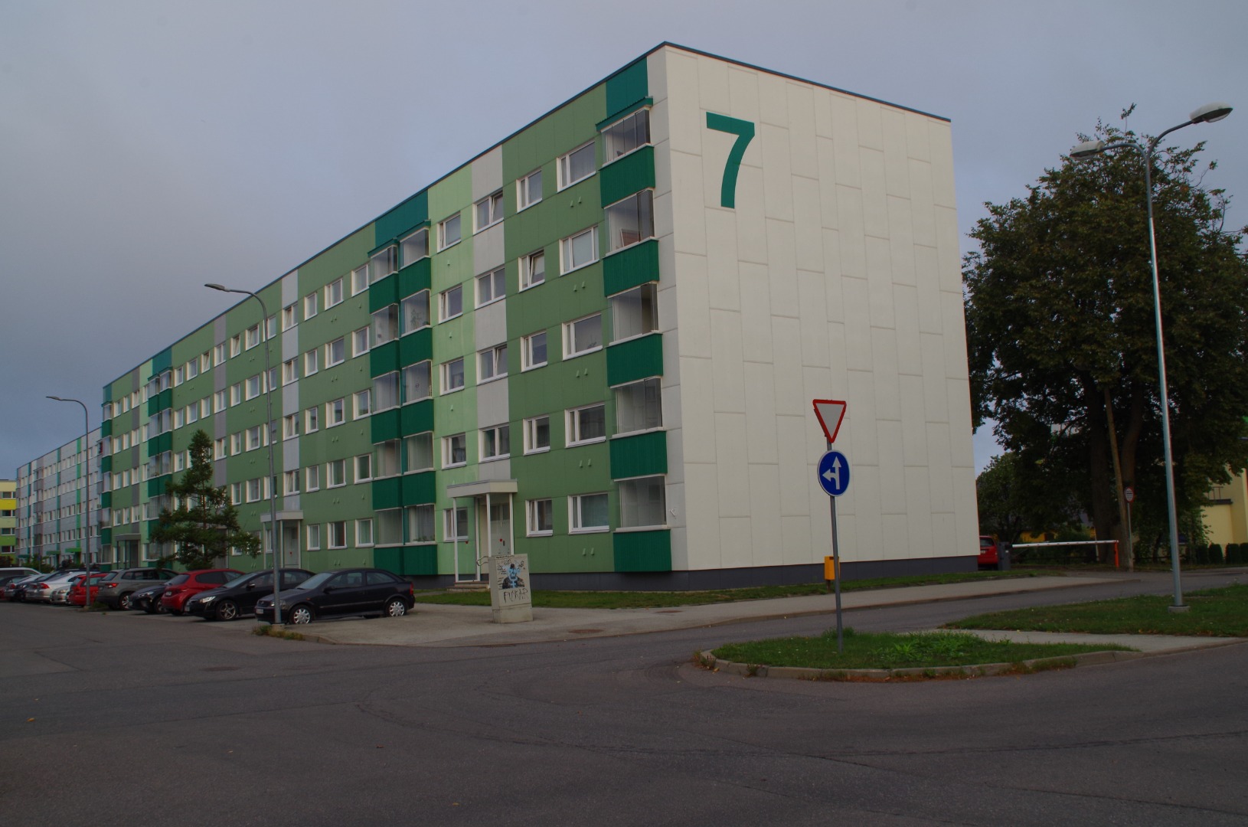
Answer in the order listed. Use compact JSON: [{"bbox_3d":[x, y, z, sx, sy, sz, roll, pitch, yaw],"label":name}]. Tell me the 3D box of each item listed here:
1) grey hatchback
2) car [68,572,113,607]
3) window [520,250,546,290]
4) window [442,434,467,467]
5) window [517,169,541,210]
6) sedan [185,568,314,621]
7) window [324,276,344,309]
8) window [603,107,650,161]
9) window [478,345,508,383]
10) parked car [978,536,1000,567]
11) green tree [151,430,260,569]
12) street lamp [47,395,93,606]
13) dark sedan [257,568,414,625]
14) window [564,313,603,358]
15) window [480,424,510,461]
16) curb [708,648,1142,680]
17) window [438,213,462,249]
[{"bbox_3d":[-18.850,7.050,50.100,4.380,1.600,1.840,3,-8,-37],"label":"grey hatchback"},{"bbox_3d":[-22.229,7.708,55.081,4.200,1.470,1.740,3,-8,-37],"label":"car"},{"bbox_3d":[-3.048,-4.810,41.649,0.150,1.130,1.600,2,-8,-34],"label":"window"},{"bbox_3d":[-6.301,1.418,46.709,0.170,1.232,1.999,2,-8,-34],"label":"window"},{"bbox_3d":[-3.056,-7.401,41.429,0.160,1.125,1.626,2,-8,-34],"label":"window"},{"bbox_3d":[-10.648,5.314,37.020,4.540,1.440,1.755,2,-8,-35],"label":"sedan"},{"bbox_3d":[-13.173,-5.493,56.571,0.150,1.130,2.120,2,-8,-34],"label":"window"},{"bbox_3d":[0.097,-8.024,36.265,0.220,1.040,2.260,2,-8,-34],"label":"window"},{"bbox_3d":[-4.493,-1.683,43.289,0.160,1.125,2.209,2,-8,-34],"label":"window"},{"bbox_3d":[13.703,5.830,52.020,1.730,1.460,4.060,0,-7,-16],"label":"parked car"},{"bbox_3d":[-20.185,4.763,59.975,5.200,7.933,5.200,2,-8,-34],"label":"green tree"},{"bbox_3d":[-22.331,3.521,50.051,1.700,8.500,0.280,2,-8,-34],"label":"street lamp"},{"bbox_3d":[-7.534,4.787,32.596,4.120,1.430,1.710,2,-8,-35],"label":"dark sedan"},{"bbox_3d":[-1.279,-2.437,38.897,0.150,1.130,2.200,2,-8,-34],"label":"window"},{"bbox_3d":[-4.488,1.020,43.441,0.150,1.130,2.120,2,-8,-34],"label":"window"},{"bbox_3d":[3.204,2.971,14.762,5.498,0.130,2.800,-5,-7,23],"label":"curb"},{"bbox_3d":[-6.557,-6.872,46.929,0.150,1.130,1.840,2,-8,-34],"label":"window"}]

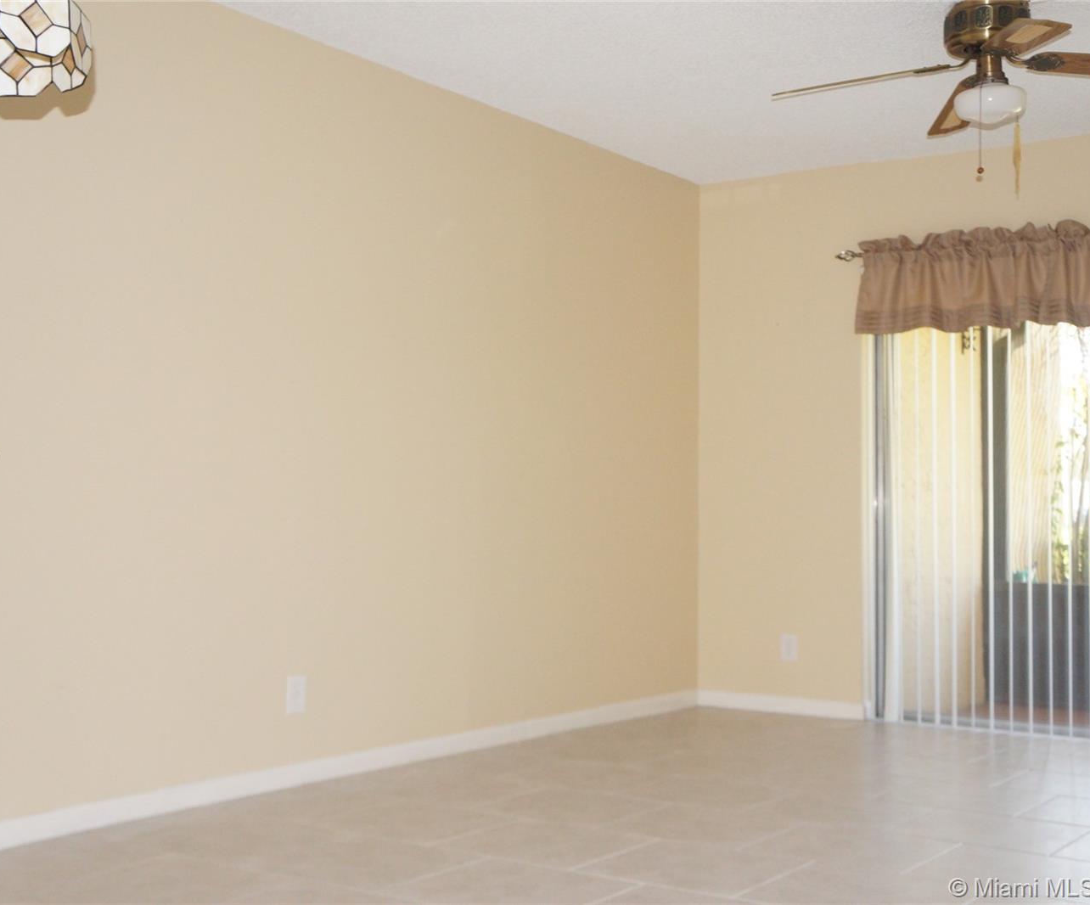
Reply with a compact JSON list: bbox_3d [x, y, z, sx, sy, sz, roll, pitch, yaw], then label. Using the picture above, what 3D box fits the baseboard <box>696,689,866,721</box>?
[{"bbox_3d":[1.070,1.160,6.399,0.840,0.076,0.014,-2,-3,37],"label":"baseboard"}]

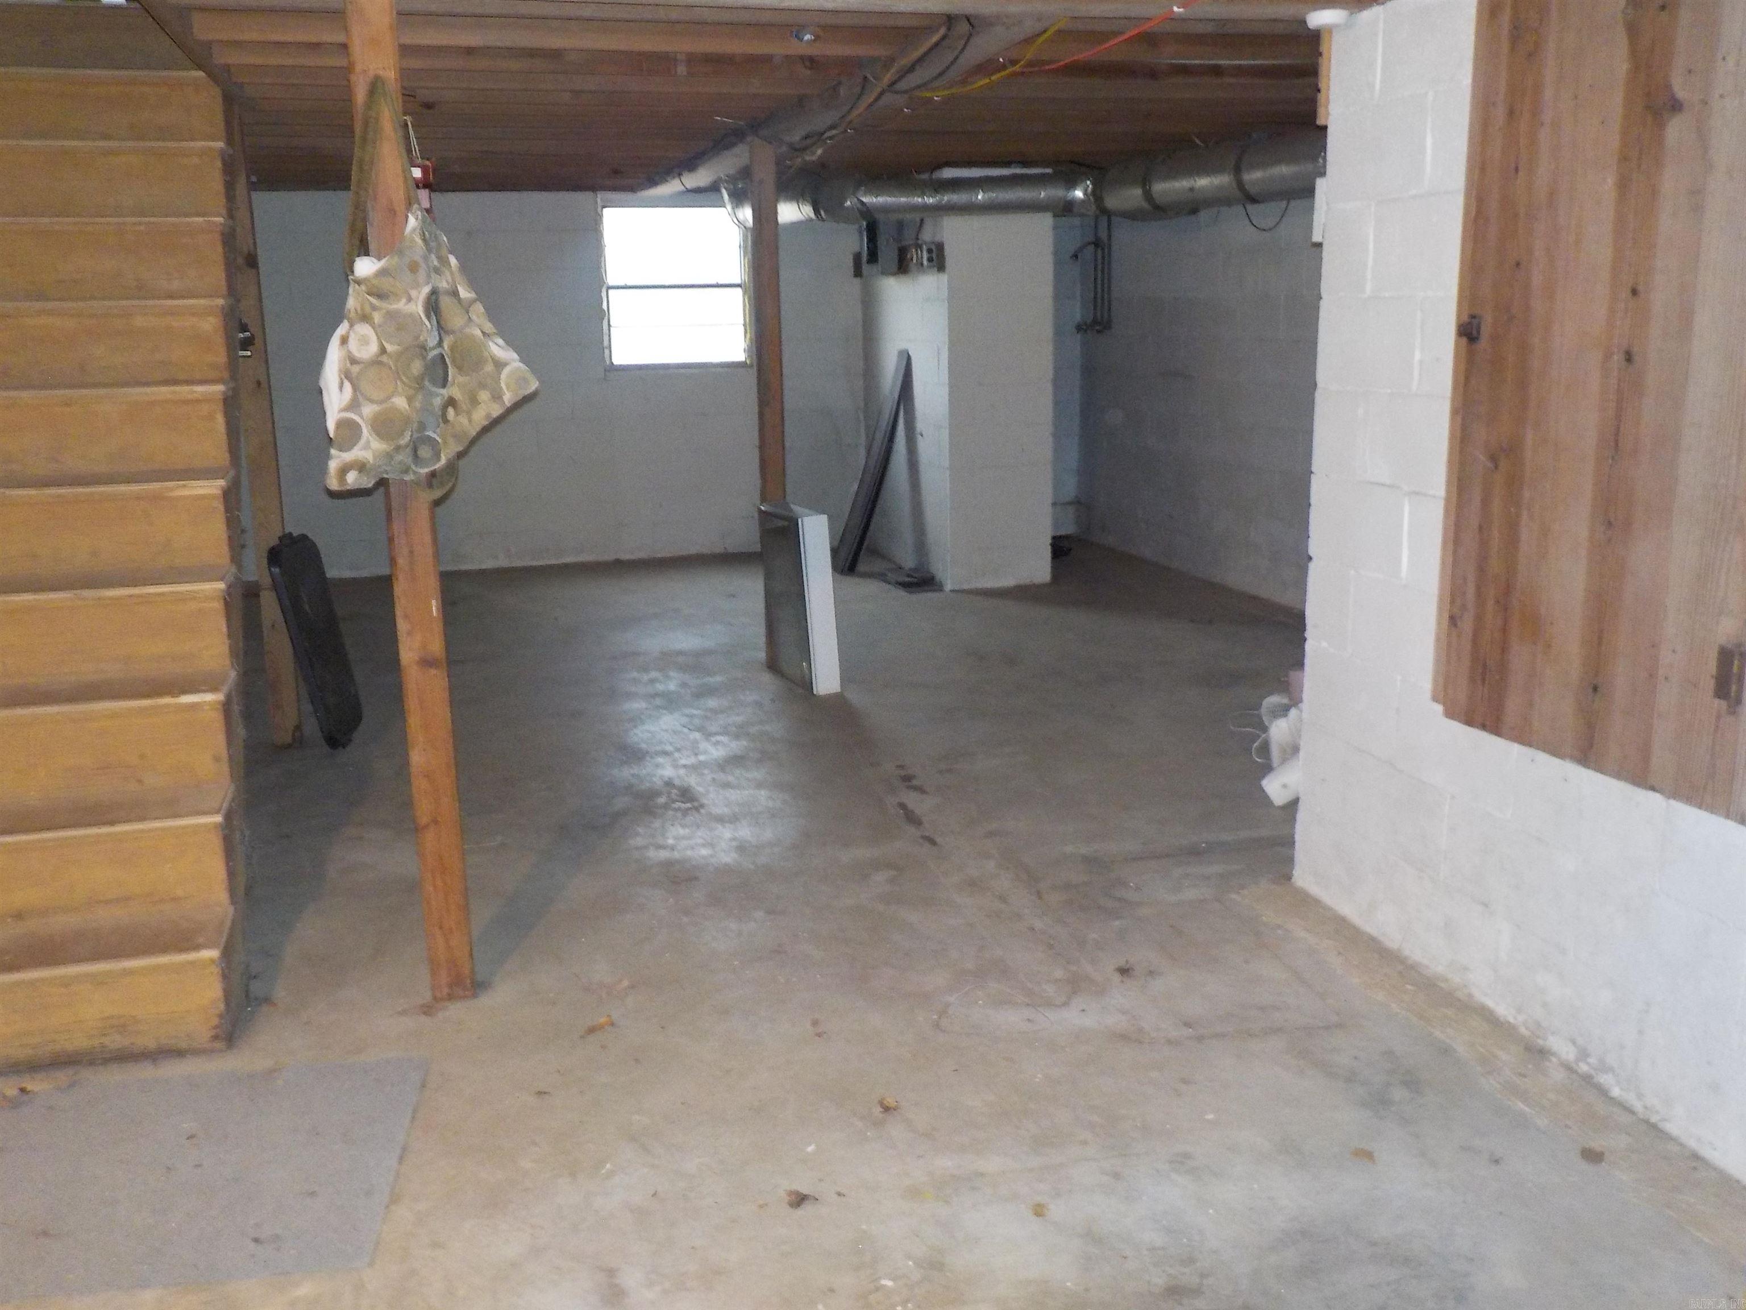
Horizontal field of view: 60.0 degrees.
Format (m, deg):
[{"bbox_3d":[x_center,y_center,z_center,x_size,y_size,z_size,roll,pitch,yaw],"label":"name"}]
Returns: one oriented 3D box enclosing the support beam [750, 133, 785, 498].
[{"bbox_3d":[-0.394,-0.941,5.846,0.089,2.018,0.089,-4,12,-14],"label":"support beam"}]

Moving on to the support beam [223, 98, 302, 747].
[{"bbox_3d":[-1.992,-0.710,4.878,0.089,2.044,0.089,-4,12,-14],"label":"support beam"}]

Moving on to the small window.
[{"bbox_3d":[-1.087,-2.047,8.429,0.795,0.878,0.100,-4,12,-14],"label":"small window"}]

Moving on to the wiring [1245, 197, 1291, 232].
[{"bbox_3d":[1.582,-1.764,6.050,0.190,0.140,0.040,-4,12,-14],"label":"wiring"}]

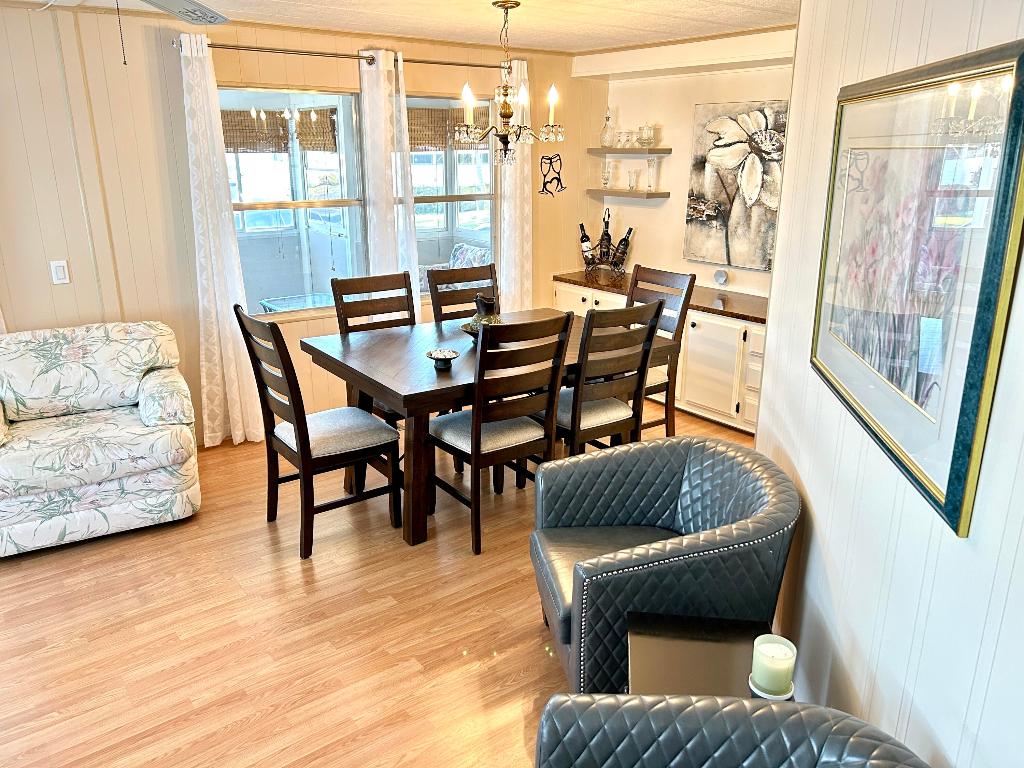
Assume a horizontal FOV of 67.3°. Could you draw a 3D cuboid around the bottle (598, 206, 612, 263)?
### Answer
[{"bbox_3d":[0.691,-1.070,5.649,0.082,0.428,0.082,-12,21,-35],"label":"bottle"}]

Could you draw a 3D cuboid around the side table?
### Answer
[{"bbox_3d":[0.438,0.898,1.810,0.346,0.560,0.360,2,17,7],"label":"side table"}]

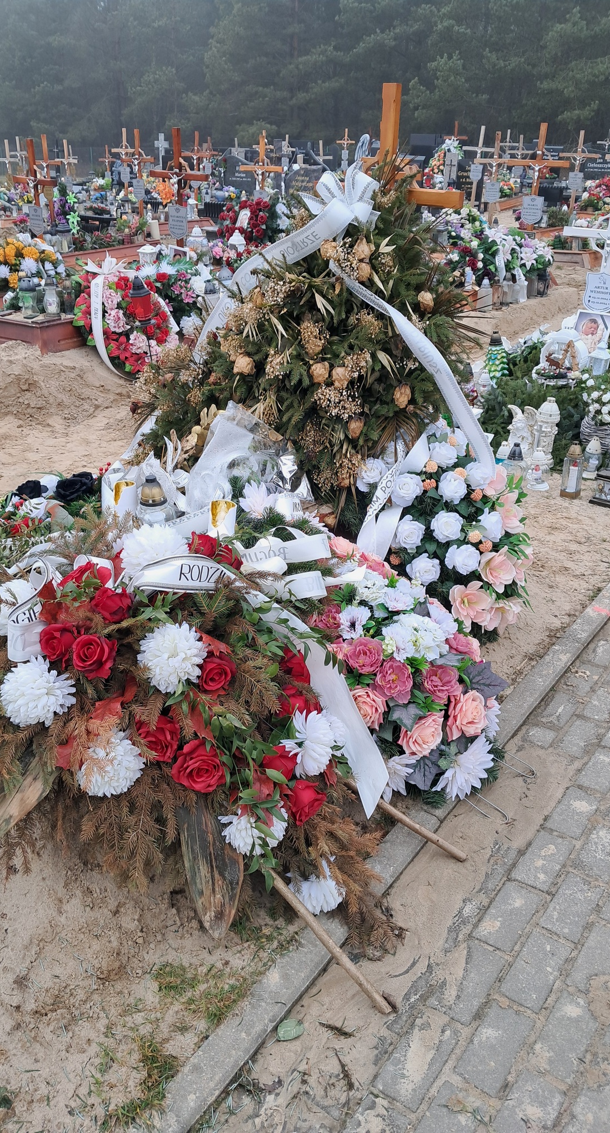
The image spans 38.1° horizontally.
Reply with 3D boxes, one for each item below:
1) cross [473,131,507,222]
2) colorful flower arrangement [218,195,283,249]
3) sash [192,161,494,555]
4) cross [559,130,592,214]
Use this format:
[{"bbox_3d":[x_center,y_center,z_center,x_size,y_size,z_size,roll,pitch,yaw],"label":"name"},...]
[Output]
[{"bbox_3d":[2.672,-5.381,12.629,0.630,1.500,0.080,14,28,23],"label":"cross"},{"bbox_3d":[-0.696,-4.363,11.300,0.750,0.680,0.420,15,29,27],"label":"colorful flower arrangement"},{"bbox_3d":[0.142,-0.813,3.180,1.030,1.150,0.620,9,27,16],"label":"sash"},{"bbox_3d":[4.856,-6.943,15.953,0.700,1.580,0.100,18,30,31],"label":"cross"}]

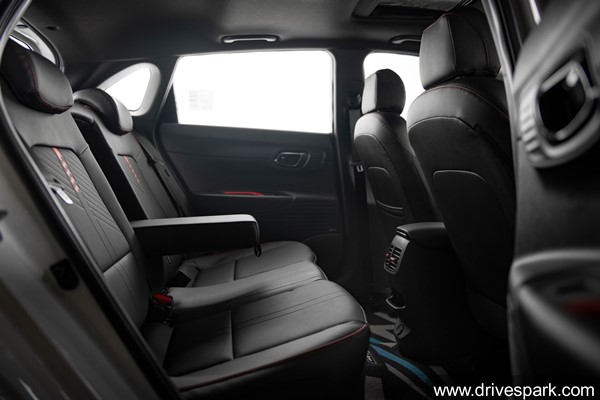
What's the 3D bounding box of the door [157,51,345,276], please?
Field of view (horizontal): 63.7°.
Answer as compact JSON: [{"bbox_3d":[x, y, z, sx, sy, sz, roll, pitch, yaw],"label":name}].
[{"bbox_3d":[-0.219,-0.157,2.140,0.870,1.010,0.170,0,4,-6],"label":"door"}]

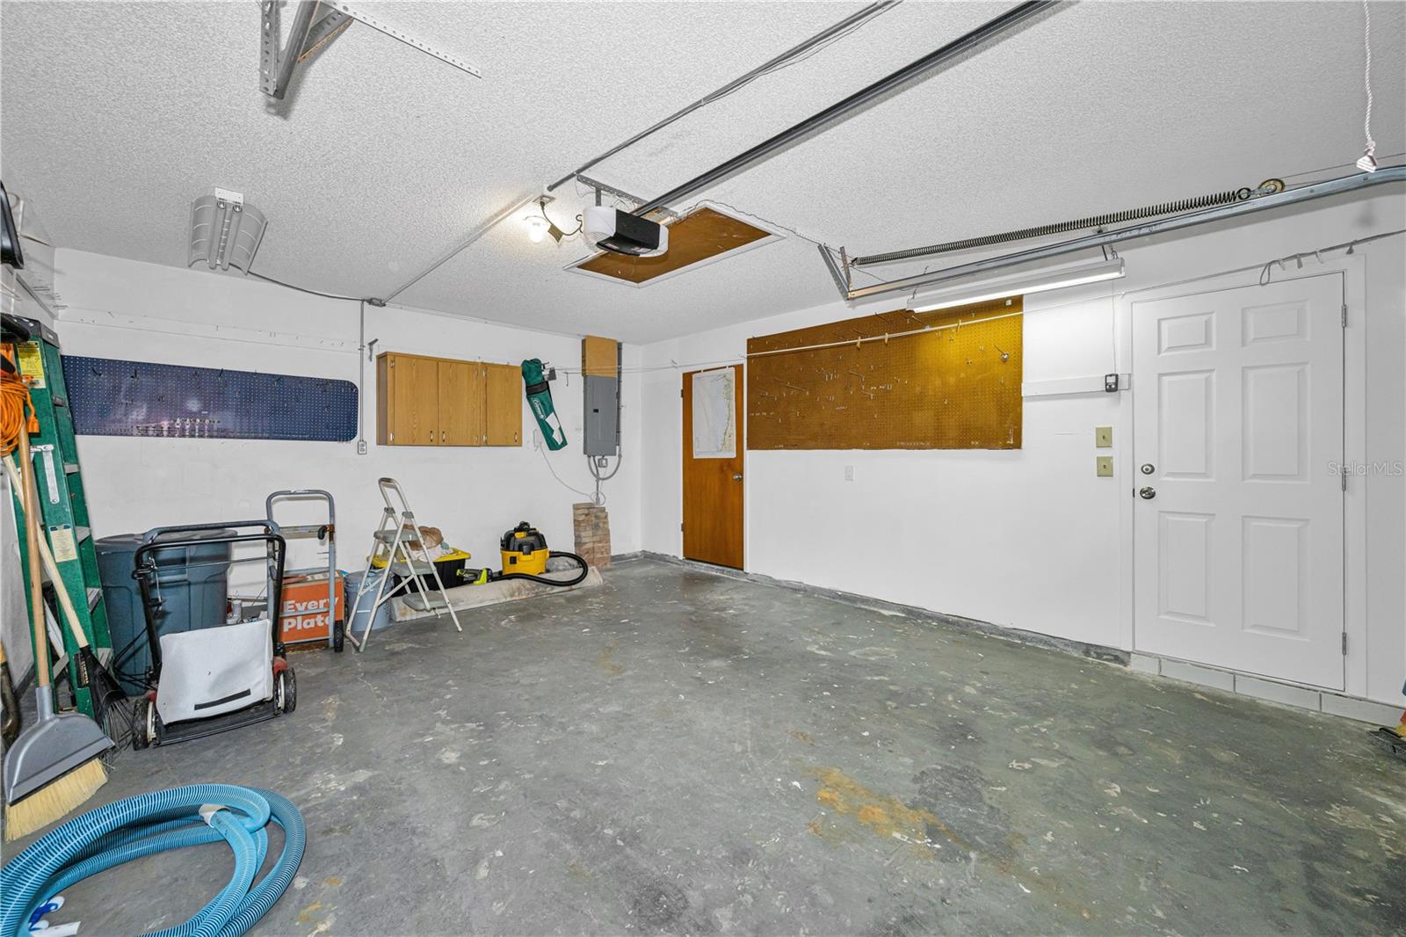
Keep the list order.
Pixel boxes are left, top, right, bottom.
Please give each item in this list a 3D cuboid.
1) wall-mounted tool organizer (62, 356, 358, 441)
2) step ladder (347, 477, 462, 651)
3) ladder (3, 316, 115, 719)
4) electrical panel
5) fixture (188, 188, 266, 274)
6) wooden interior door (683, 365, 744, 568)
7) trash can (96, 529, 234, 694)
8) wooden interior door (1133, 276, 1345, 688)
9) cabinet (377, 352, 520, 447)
[{"bbox_3d":[-3.476,-0.469,4.009,1.624,0.500,0.020,-1,1,-41],"label":"wall-mounted tool organizer"},{"bbox_3d":[-1.992,0.576,3.642,0.600,1.030,0.450,-1,1,-41],"label":"step ladder"},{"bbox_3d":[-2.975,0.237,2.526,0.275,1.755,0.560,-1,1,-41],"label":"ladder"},{"bbox_3d":[-1.127,-0.782,6.017,0.396,1.275,0.110,-1,1,-41],"label":"electrical panel"},{"bbox_3d":[-2.885,-1.363,3.291,0.300,0.095,1.230,-1,1,-44],"label":"fixture"},{"bbox_3d":[0.102,-0.015,5.657,0.870,2.030,0.045,0,1,45],"label":"wooden interior door"},{"bbox_3d":[-2.849,0.726,2.927,0.540,0.740,0.540,-1,1,-41],"label":"trash can"},{"bbox_3d":[2.826,0.058,2.938,0.810,2.030,0.045,0,1,45],"label":"wooden interior door"},{"bbox_3d":[-2.233,-0.575,4.907,1.125,0.757,0.315,-1,1,-41],"label":"cabinet"}]

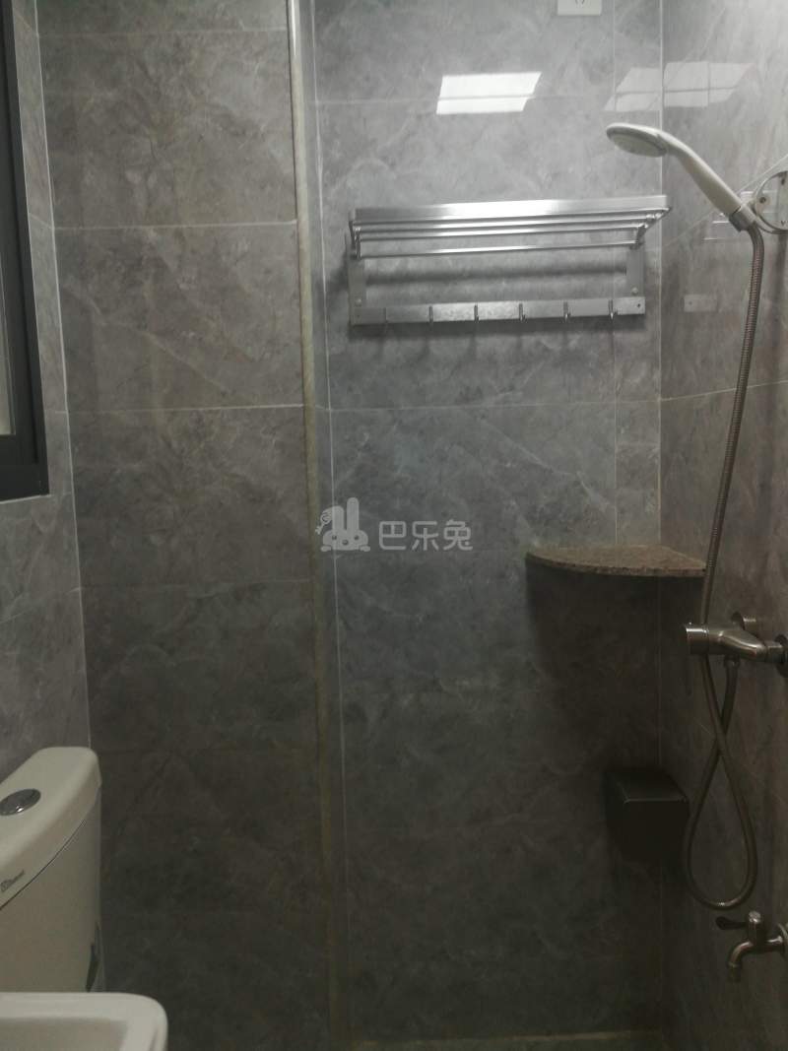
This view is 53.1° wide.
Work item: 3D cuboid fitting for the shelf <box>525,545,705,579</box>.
[{"bbox_3d":[0.418,0.070,1.525,0.278,0.019,0.260,-2,6,0],"label":"shelf"}]

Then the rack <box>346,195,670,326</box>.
[{"bbox_3d":[0.207,-0.490,1.493,0.597,0.183,0.210,-2,6,0],"label":"rack"}]

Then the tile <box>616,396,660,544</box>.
[{"bbox_3d":[0.507,-0.105,1.641,0.092,0.300,0.012,-2,6,0],"label":"tile"}]

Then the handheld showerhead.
[{"bbox_3d":[0.387,-0.472,1.046,0.232,0.058,0.088,34,5,-3],"label":"handheld showerhead"}]

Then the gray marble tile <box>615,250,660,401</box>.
[{"bbox_3d":[0.498,-0.405,1.611,0.092,0.300,0.012,-2,6,0],"label":"gray marble tile"}]

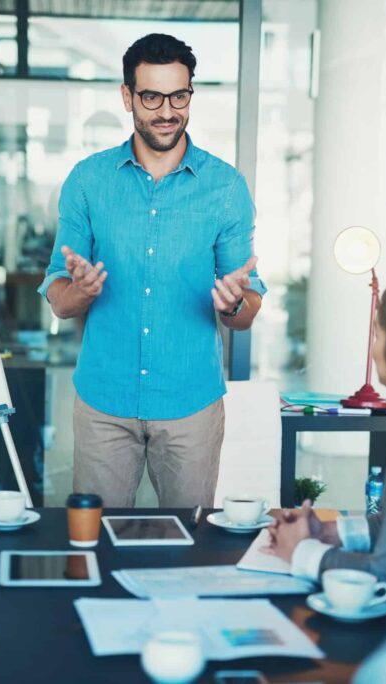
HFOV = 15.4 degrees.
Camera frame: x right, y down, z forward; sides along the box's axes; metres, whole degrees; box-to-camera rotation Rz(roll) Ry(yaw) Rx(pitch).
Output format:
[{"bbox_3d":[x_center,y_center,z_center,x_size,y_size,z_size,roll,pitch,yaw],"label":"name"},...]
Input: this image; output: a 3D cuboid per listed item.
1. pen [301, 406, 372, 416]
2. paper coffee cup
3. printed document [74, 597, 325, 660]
[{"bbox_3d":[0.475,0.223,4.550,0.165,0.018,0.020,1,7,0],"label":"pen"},{"bbox_3d":[-0.225,0.367,2.927,0.074,0.102,0.074,1,7,0],"label":"paper coffee cup"},{"bbox_3d":[-0.001,0.482,2.407,0.365,0.006,0.300,1,7,-7],"label":"printed document"}]

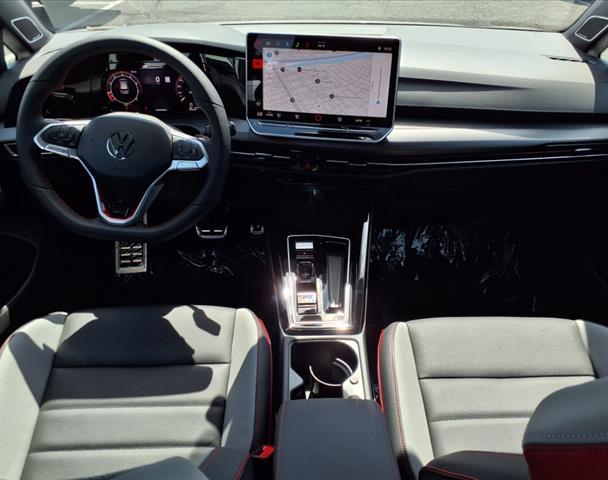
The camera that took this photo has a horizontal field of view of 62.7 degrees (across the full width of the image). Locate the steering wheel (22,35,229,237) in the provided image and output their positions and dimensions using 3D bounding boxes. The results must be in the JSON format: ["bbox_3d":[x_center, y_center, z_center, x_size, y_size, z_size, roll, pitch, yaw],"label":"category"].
[{"bbox_3d":[-0.314,-0.178,0.895,0.370,0.360,0.100,3,7,0],"label":"steering wheel"}]

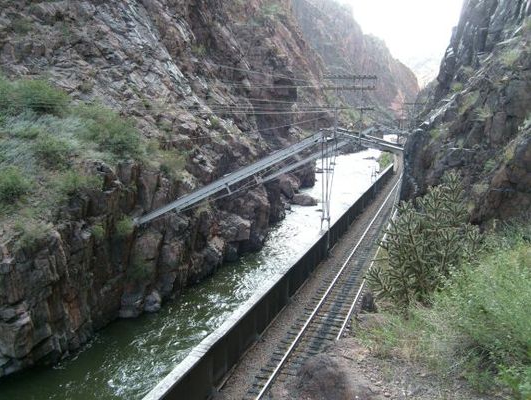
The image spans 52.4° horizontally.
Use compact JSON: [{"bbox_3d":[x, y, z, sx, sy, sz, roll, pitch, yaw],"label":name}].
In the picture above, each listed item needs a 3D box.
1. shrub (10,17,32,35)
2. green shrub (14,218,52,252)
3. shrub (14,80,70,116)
[{"bbox_3d":[-25.909,-18.454,57.000,2.330,1.810,1.980,0,8,0],"label":"shrub"},{"bbox_3d":[-13.833,2.108,32.000,2.260,1.920,1.920,0,8,0],"label":"green shrub"},{"bbox_3d":[-18.701,-8.474,45.000,4.680,2.860,3.970,0,8,0],"label":"shrub"}]

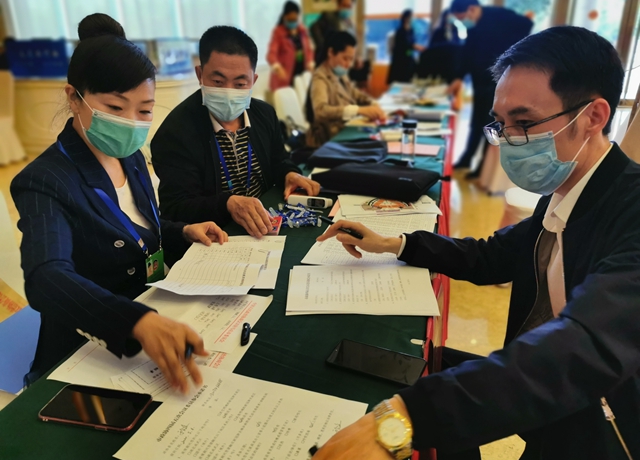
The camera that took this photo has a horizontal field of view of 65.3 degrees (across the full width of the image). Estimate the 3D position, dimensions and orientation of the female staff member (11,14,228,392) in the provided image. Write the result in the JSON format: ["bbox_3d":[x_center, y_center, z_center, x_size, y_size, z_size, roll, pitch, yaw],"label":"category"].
[{"bbox_3d":[-0.397,0.205,1.176,0.620,1.310,0.560,9,25,26],"label":"female staff member"}]

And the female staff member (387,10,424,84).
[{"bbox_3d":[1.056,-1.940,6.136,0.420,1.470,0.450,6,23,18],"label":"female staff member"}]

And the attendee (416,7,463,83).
[{"bbox_3d":[1.518,-1.883,5.950,0.500,1.470,0.400,-14,25,-28],"label":"attendee"}]

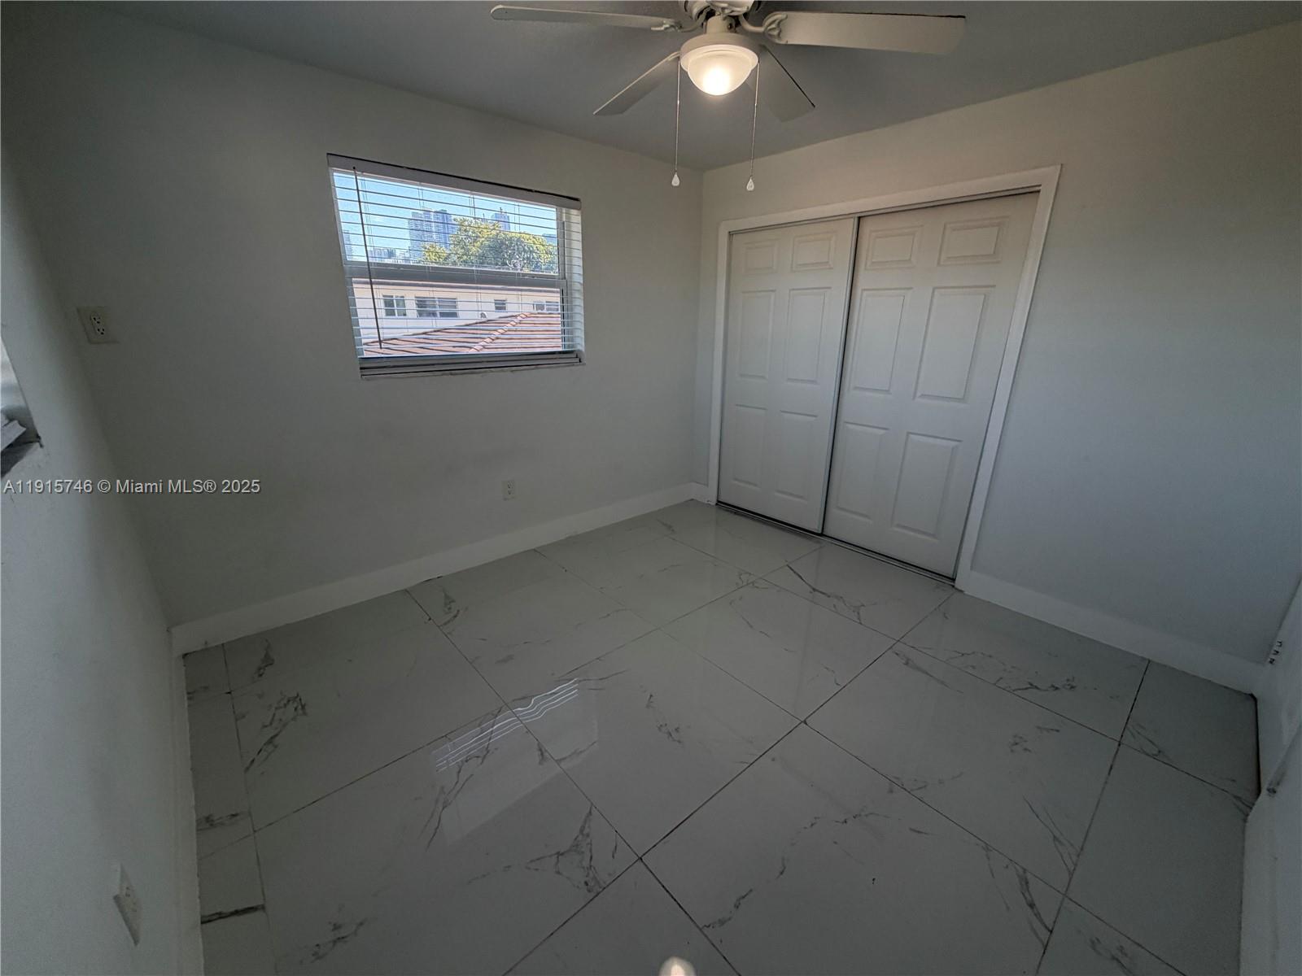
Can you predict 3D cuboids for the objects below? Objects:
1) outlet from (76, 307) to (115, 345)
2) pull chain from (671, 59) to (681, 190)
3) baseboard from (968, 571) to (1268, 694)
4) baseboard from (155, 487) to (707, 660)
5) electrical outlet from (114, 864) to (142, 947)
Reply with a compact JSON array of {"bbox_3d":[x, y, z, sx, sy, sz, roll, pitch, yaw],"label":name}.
[{"bbox_3d":[-2.044,-0.600,1.942,0.077,0.126,0.009,-15,24,-39],"label":"outlet"},{"bbox_3d":[0.082,-1.104,1.603,0.020,0.329,0.022,-15,24,-39],"label":"pull chain"},{"bbox_3d":[2.104,0.637,2.527,0.019,0.158,1.081,-15,24,-39],"label":"baseboard"},{"bbox_3d":[-0.862,0.347,3.345,3.267,0.164,0.019,-15,24,-39],"label":"baseboard"},{"bbox_3d":[-0.933,0.744,0.939,0.009,0.126,0.077,-15,24,-39],"label":"electrical outlet"}]

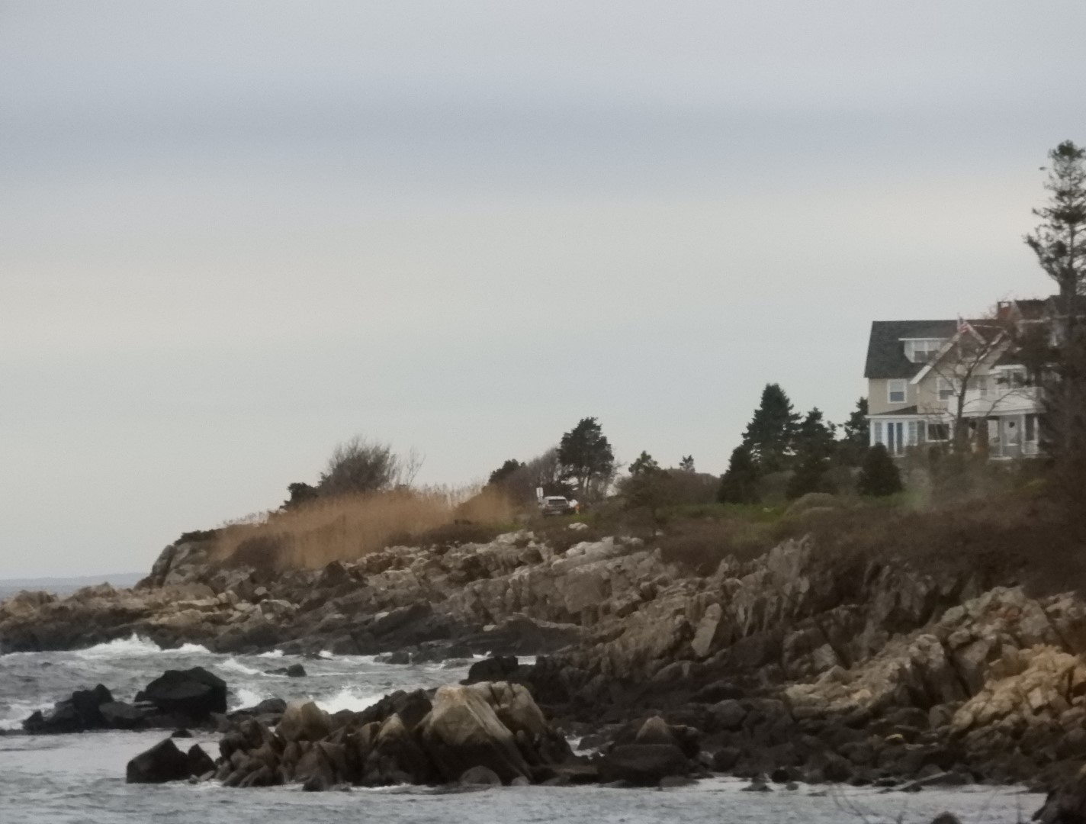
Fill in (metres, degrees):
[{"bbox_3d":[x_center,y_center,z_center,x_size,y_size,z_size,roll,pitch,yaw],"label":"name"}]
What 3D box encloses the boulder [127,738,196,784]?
[{"bbox_3d":[-8.761,8.013,182.000,1.590,1.080,1.300,0,-1,0],"label":"boulder"}]

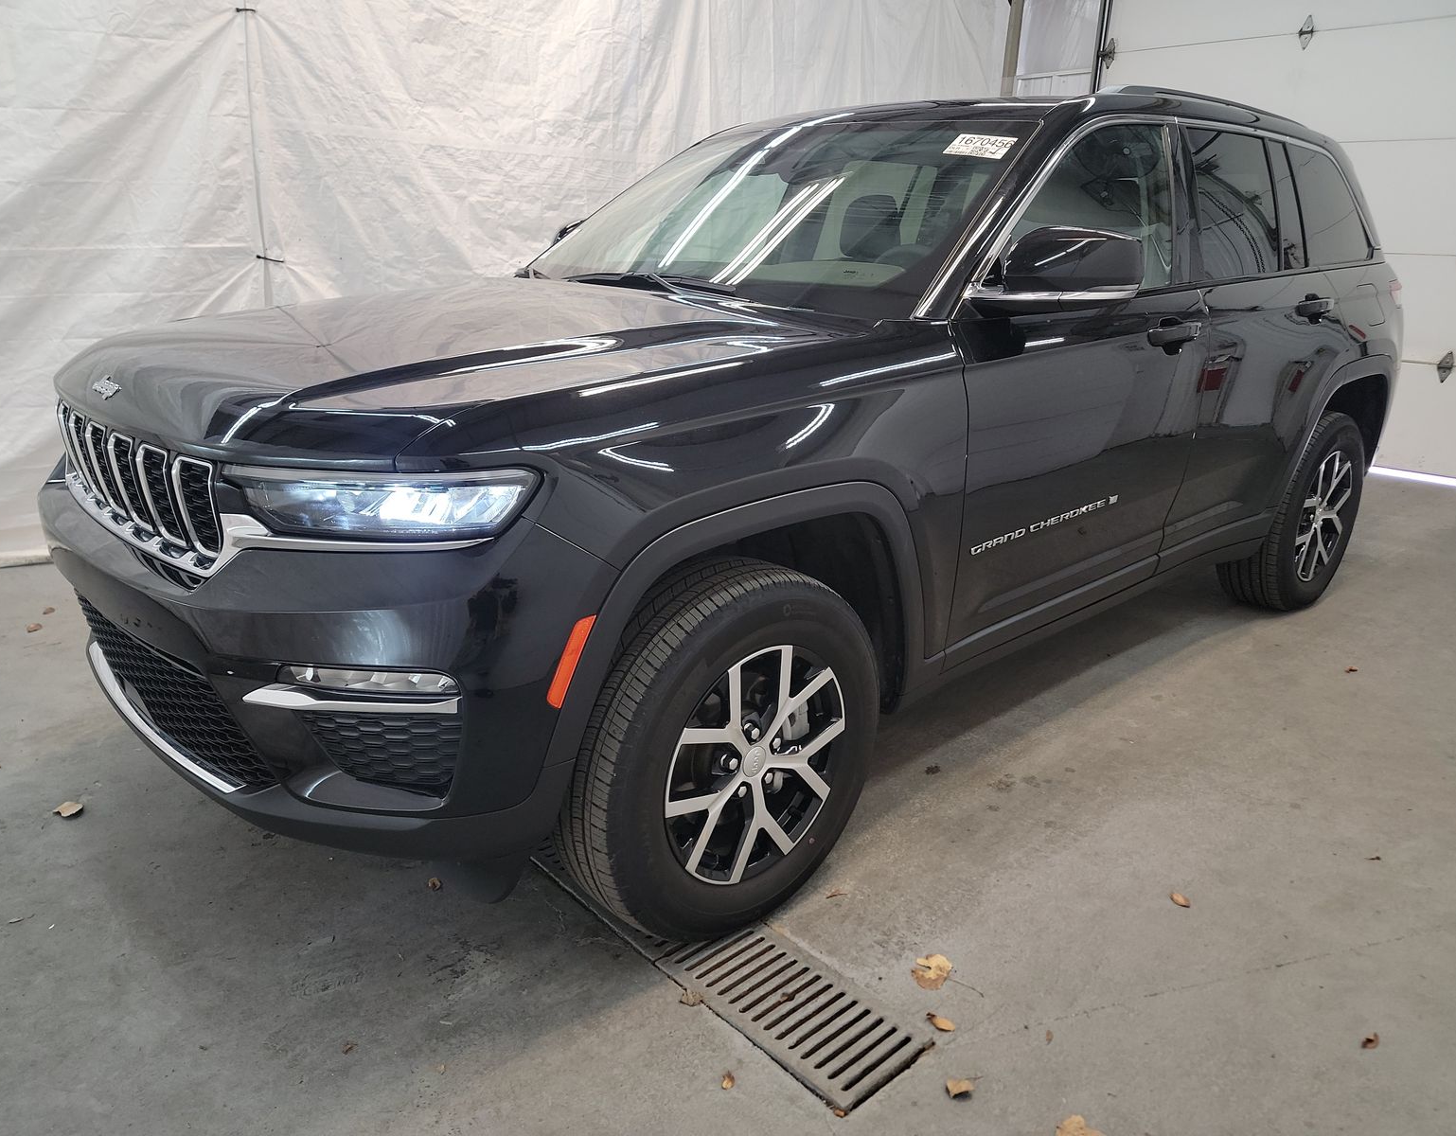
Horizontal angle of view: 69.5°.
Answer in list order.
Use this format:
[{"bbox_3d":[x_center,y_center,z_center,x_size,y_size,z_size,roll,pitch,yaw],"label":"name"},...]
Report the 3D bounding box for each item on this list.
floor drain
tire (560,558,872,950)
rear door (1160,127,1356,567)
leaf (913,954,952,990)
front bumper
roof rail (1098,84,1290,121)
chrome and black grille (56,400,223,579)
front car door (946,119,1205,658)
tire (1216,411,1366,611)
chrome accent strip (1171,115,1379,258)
[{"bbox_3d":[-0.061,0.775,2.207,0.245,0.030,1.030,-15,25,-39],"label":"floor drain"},{"bbox_3d":[-0.003,0.366,2.201,0.770,0.770,0.270,-15,25,-39],"label":"tire"},{"bbox_3d":[1.682,-0.730,3.436,1.210,1.290,0.275,-15,23,-40],"label":"rear door"},{"bbox_3d":[0.406,0.796,2.078,0.070,0.025,0.082,0,18,0],"label":"leaf"},{"bbox_3d":[-1.033,0.085,2.314,0.610,0.720,1.920,-15,23,-40],"label":"front bumper"},{"bbox_3d":[1.533,-1.442,3.305,1.430,0.080,0.075,-15,25,-39],"label":"roof rail"},{"bbox_3d":[-1.191,-0.172,2.081,0.120,0.270,1.000,-15,23,-40],"label":"chrome and black grille"},{"bbox_3d":[0.880,-0.515,2.754,1.200,1.270,0.270,-15,23,-40],"label":"front car door"},{"bbox_3d":[2.195,-0.236,4.091,0.772,0.772,0.260,-15,23,-40],"label":"tire"},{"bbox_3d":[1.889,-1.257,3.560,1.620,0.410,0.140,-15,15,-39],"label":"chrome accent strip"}]

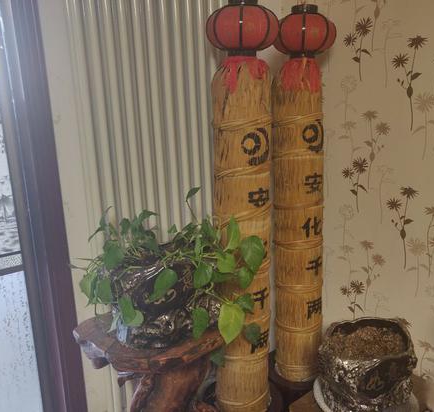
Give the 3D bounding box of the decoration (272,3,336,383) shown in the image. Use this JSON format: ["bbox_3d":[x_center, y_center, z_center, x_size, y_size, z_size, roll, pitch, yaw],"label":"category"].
[{"bbox_3d":[0.385,-0.007,1.817,0.270,1.663,0.270,-3,11,1],"label":"decoration"}]

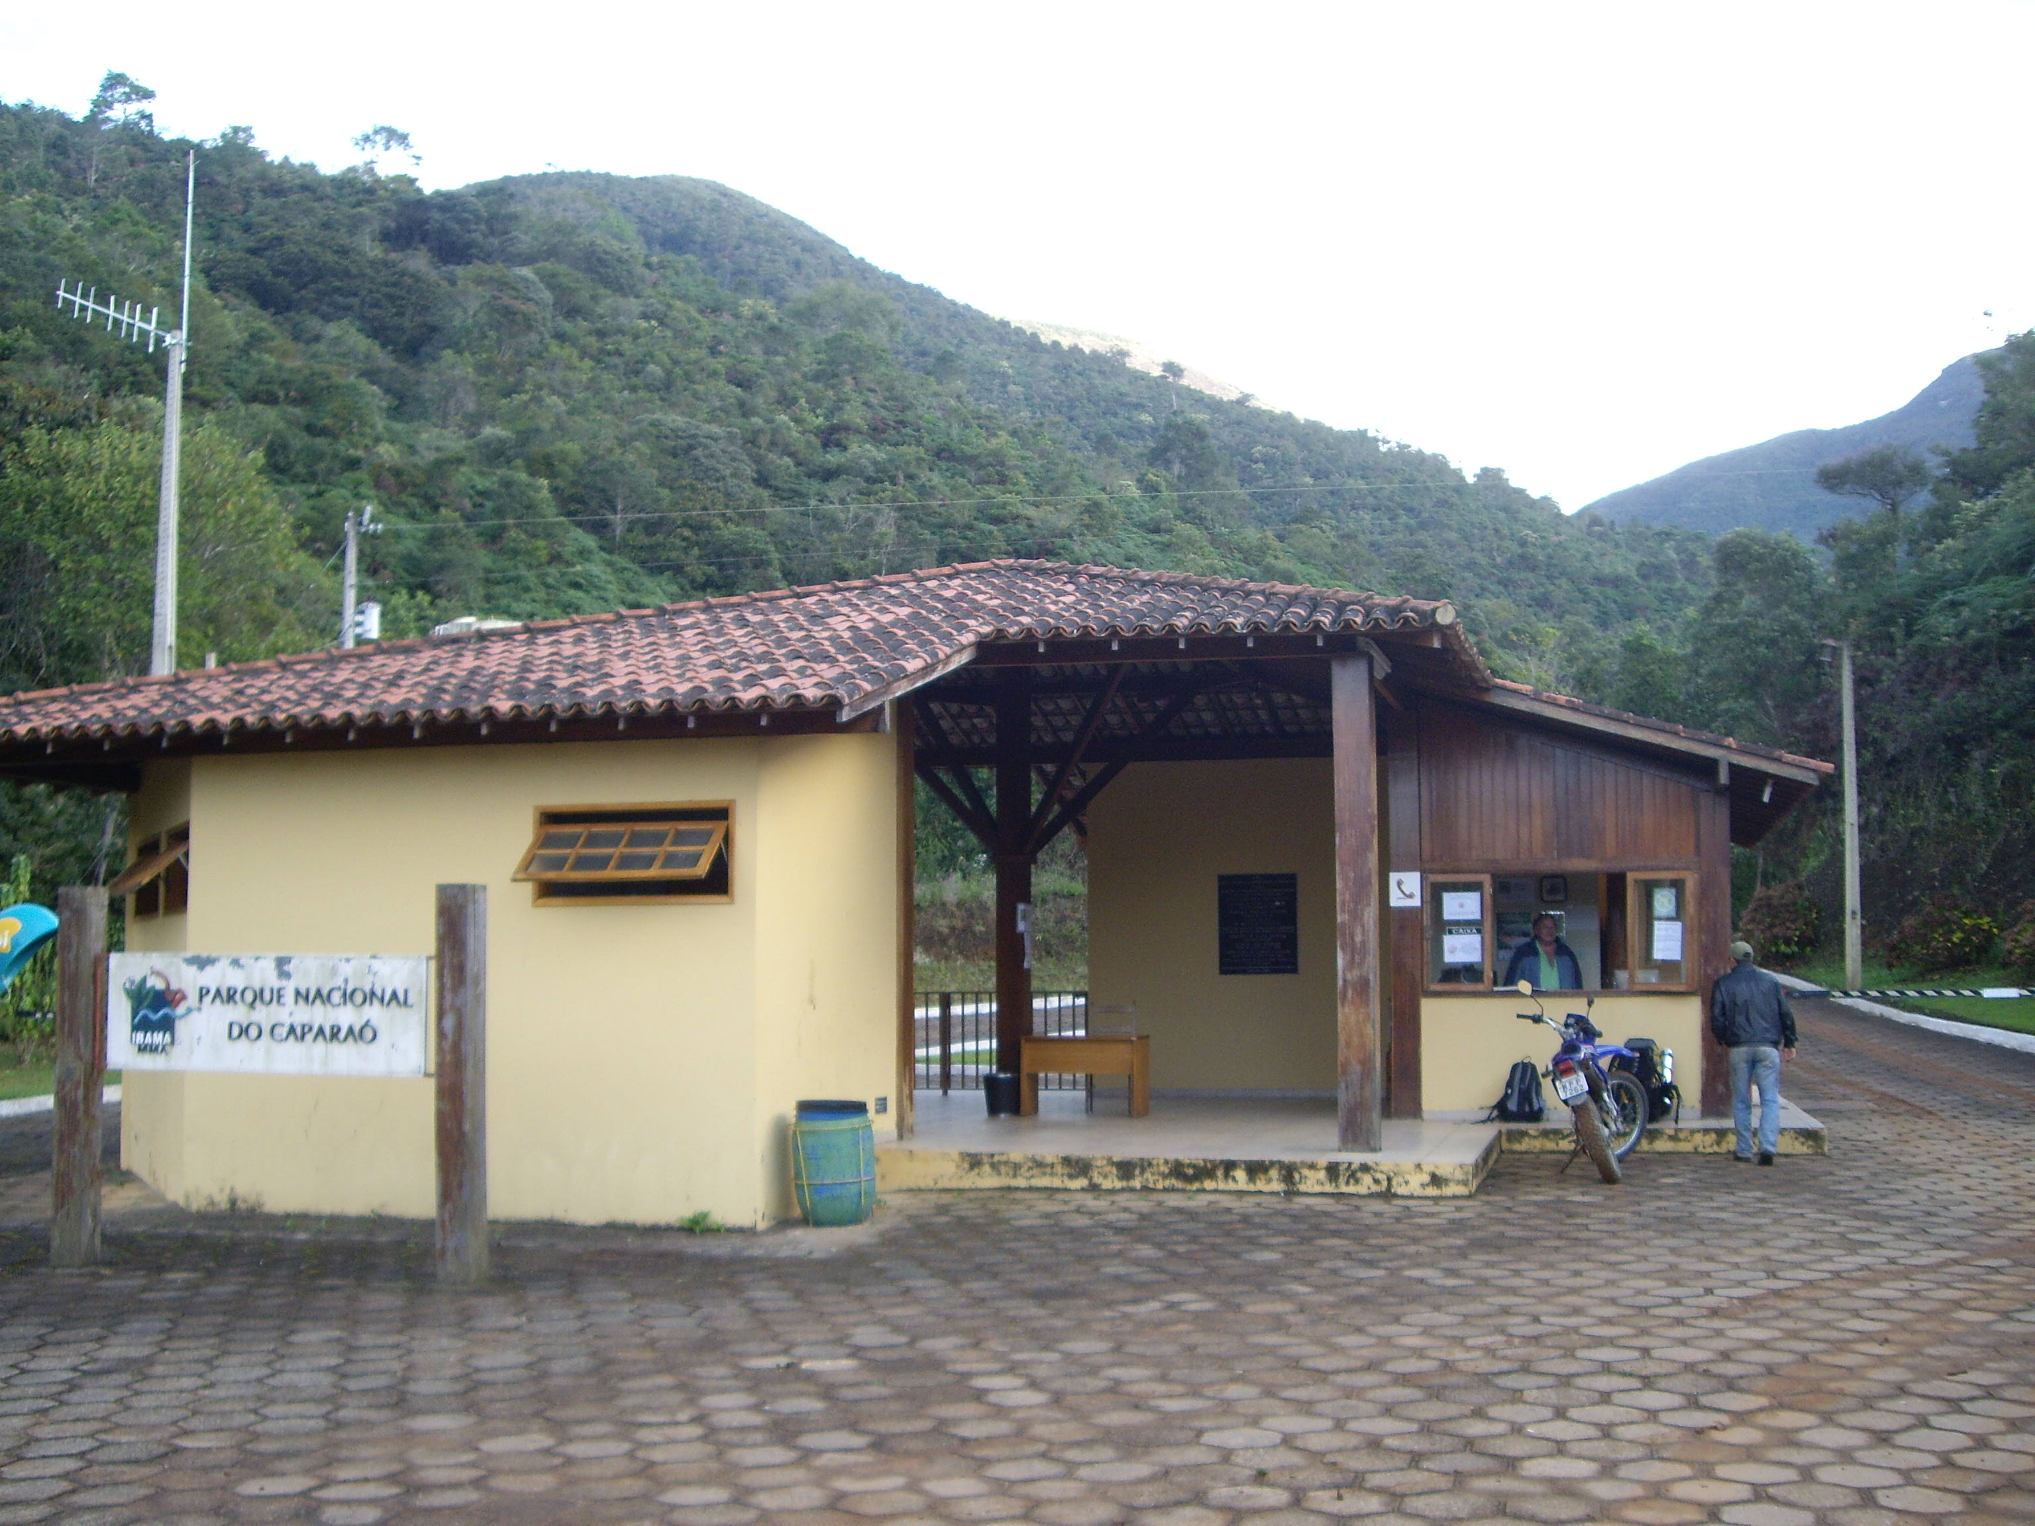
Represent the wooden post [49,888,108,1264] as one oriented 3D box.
[{"bbox_3d":[-4.968,1.654,11.850,0.185,1.990,0.185,-1,-5,13],"label":"wooden post"}]

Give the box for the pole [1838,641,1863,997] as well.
[{"bbox_3d":[16.409,1.009,44.000,0.280,6.902,0.280,-2,-5,17],"label":"pole"}]

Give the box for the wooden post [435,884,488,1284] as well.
[{"bbox_3d":[-2.834,1.621,11.400,0.187,1.999,0.187,-1,-5,13],"label":"wooden post"}]

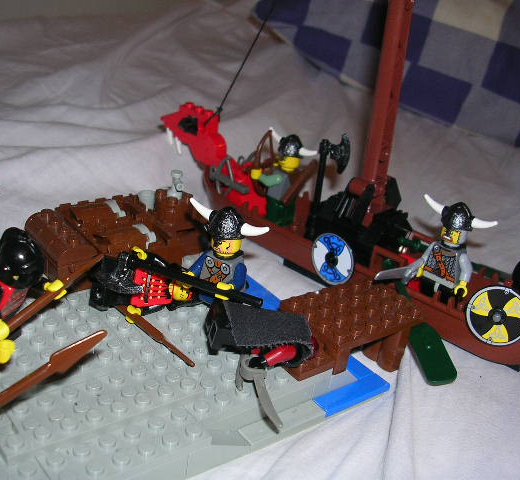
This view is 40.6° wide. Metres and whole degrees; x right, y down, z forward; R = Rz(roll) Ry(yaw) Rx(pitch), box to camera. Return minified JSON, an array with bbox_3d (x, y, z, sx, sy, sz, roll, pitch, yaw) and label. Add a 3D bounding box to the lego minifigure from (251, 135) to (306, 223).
[{"bbox_3d":[0.012,-0.029,0.358,0.025,0.045,0.024,22,28,25],"label":"lego minifigure"}]

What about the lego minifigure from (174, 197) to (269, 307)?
[{"bbox_3d":[-0.014,0.011,0.267,0.033,0.046,0.018,20,27,22],"label":"lego minifigure"}]

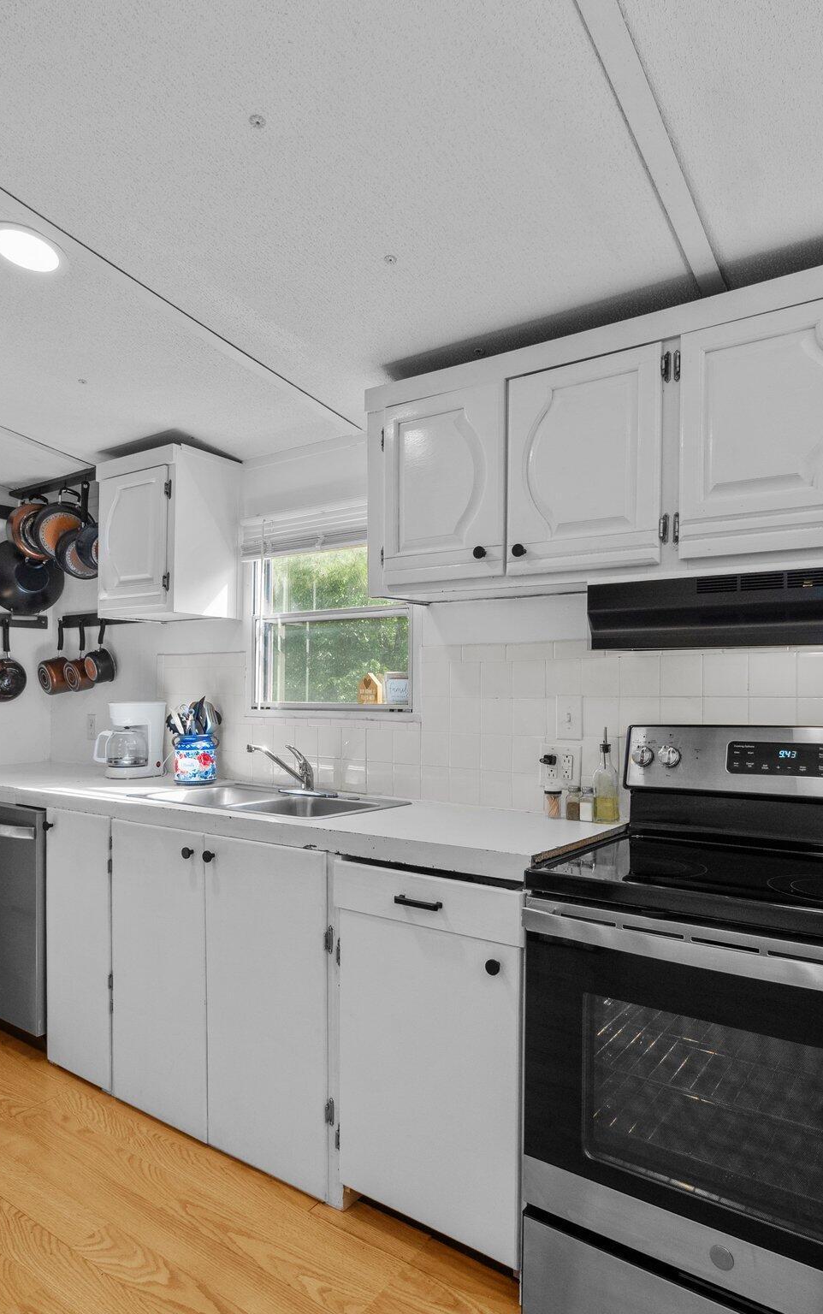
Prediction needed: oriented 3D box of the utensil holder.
[{"bbox_3d":[-0.850,0.392,2.771,0.162,0.198,0.160,0,-1,0],"label":"utensil holder"}]

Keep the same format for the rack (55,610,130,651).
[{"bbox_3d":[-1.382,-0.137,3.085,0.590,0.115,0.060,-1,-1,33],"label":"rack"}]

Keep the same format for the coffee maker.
[{"bbox_3d":[-1.151,0.340,2.924,0.182,0.311,0.250,-1,-1,40],"label":"coffee maker"}]

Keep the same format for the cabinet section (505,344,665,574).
[{"bbox_3d":[0.487,-0.456,1.831,0.386,0.504,0.319,-1,-1,33],"label":"cabinet section"}]

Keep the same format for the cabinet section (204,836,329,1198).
[{"bbox_3d":[-0.240,0.934,2.129,0.440,0.869,0.583,-1,-1,33],"label":"cabinet section"}]

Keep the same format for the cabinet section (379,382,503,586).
[{"bbox_3d":[0.162,-0.449,2.039,0.387,0.511,0.319,-1,-1,33],"label":"cabinet section"}]

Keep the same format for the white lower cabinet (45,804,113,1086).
[{"bbox_3d":[-0.941,0.974,2.609,0.374,0.874,0.605,-1,-1,33],"label":"white lower cabinet"}]

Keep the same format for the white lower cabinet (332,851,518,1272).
[{"bbox_3d":[0.167,0.868,1.799,0.488,0.791,0.540,-1,-1,33],"label":"white lower cabinet"}]

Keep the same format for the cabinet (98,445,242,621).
[{"bbox_3d":[-0.956,-0.454,2.796,0.465,0.596,0.315,-1,-1,33],"label":"cabinet"}]

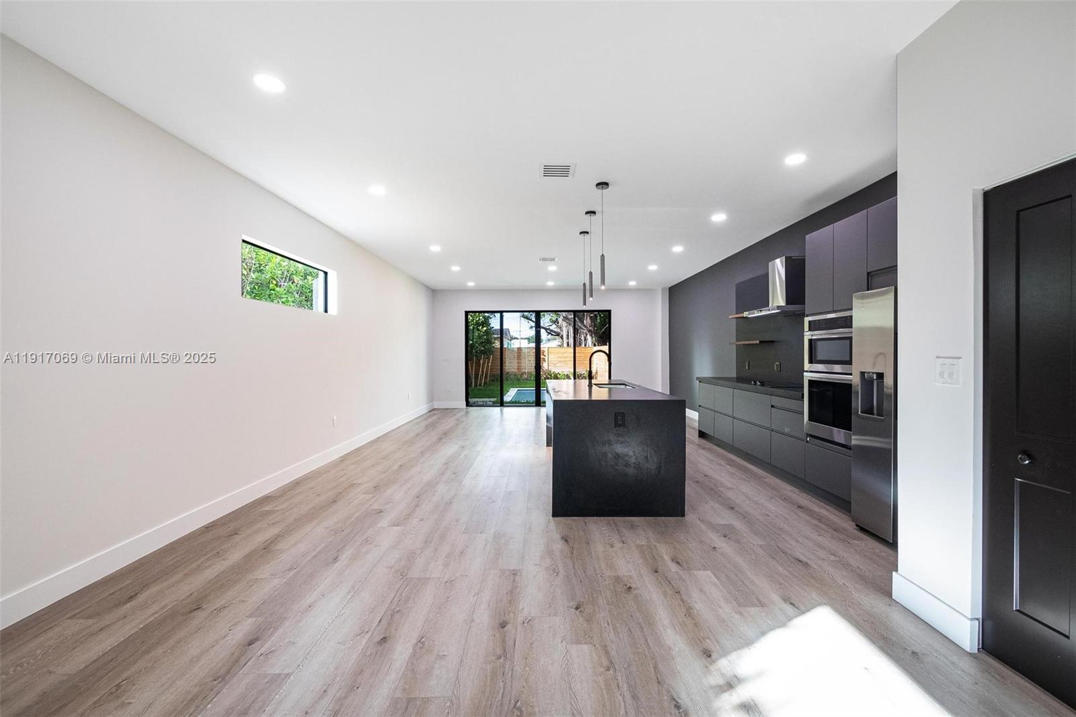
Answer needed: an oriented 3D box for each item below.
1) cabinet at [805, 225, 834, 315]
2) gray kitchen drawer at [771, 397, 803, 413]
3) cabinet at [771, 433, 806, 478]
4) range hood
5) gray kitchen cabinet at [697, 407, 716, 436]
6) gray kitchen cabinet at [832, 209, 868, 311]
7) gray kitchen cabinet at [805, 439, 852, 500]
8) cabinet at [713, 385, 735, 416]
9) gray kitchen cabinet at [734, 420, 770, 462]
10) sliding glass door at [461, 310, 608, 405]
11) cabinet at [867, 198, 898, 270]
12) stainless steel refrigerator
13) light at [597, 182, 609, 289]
[{"bbox_3d":[2.780,-0.773,3.709,0.570,0.725,0.365,0,1,0],"label":"cabinet"},{"bbox_3d":[2.784,0.453,4.203,0.570,0.100,0.560,0,1,0],"label":"gray kitchen drawer"},{"bbox_3d":[2.849,0.972,4.289,0.580,0.351,0.591,0,1,0],"label":"cabinet"},{"bbox_3d":[2.908,-0.858,5.024,0.485,0.661,0.763,0,1,0],"label":"range hood"},{"bbox_3d":[2.863,0.958,6.386,0.580,0.354,0.600,0,1,0],"label":"gray kitchen cabinet"},{"bbox_3d":[2.843,-0.779,3.426,0.580,0.747,0.402,0,1,0],"label":"gray kitchen cabinet"},{"bbox_3d":[2.783,0.962,3.552,0.570,0.362,0.715,0,1,0],"label":"gray kitchen cabinet"},{"bbox_3d":[2.788,0.565,5.654,0.570,0.362,0.600,0,1,0],"label":"cabinet"},{"bbox_3d":[2.854,0.970,5.036,0.580,0.356,0.902,0,1,0],"label":"gray kitchen cabinet"},{"bbox_3d":[0.005,0.013,10.211,3.536,2.350,0.140,0,1,0],"label":"sliding glass door"},{"bbox_3d":[2.840,-0.907,2.994,0.580,0.480,0.460,0,1,0],"label":"cabinet"},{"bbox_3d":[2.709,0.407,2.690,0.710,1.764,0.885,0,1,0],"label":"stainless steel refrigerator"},{"bbox_3d":[0.585,-1.109,3.802,0.117,0.952,0.117,0,1,0],"label":"light"}]

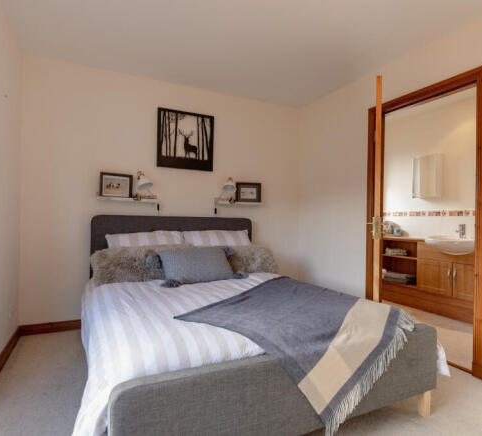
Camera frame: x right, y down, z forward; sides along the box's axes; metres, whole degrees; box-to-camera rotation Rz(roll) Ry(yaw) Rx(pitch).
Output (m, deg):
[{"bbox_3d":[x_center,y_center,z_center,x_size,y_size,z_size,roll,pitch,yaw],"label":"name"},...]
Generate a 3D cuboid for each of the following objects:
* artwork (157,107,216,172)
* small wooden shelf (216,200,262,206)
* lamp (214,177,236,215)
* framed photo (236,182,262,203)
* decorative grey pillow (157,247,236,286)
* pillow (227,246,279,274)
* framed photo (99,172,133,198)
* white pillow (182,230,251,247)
[{"bbox_3d":[-0.565,-0.808,3.242,0.597,0.597,0.020,0,0,-26],"label":"artwork"},{"bbox_3d":[-0.022,-0.172,3.456,0.555,0.062,0.118,1,0,-26],"label":"small wooden shelf"},{"bbox_3d":[-0.176,-0.241,3.304,0.215,0.390,0.210,1,0,-26],"label":"lamp"},{"bbox_3d":[0.085,-0.286,3.507,0.318,0.218,0.025,1,-3,-26],"label":"framed photo"},{"bbox_3d":[-0.349,0.377,2.564,0.570,0.140,0.340,1,42,-26],"label":"decorative grey pillow"},{"bbox_3d":[0.068,0.393,2.920,0.550,0.170,0.380,1,45,-26],"label":"pillow"},{"bbox_3d":[-1.165,-0.301,2.906,0.285,0.222,0.025,1,-3,-26],"label":"framed photo"},{"bbox_3d":[-0.179,0.309,3.067,0.720,0.150,0.480,1,45,-26],"label":"white pillow"}]

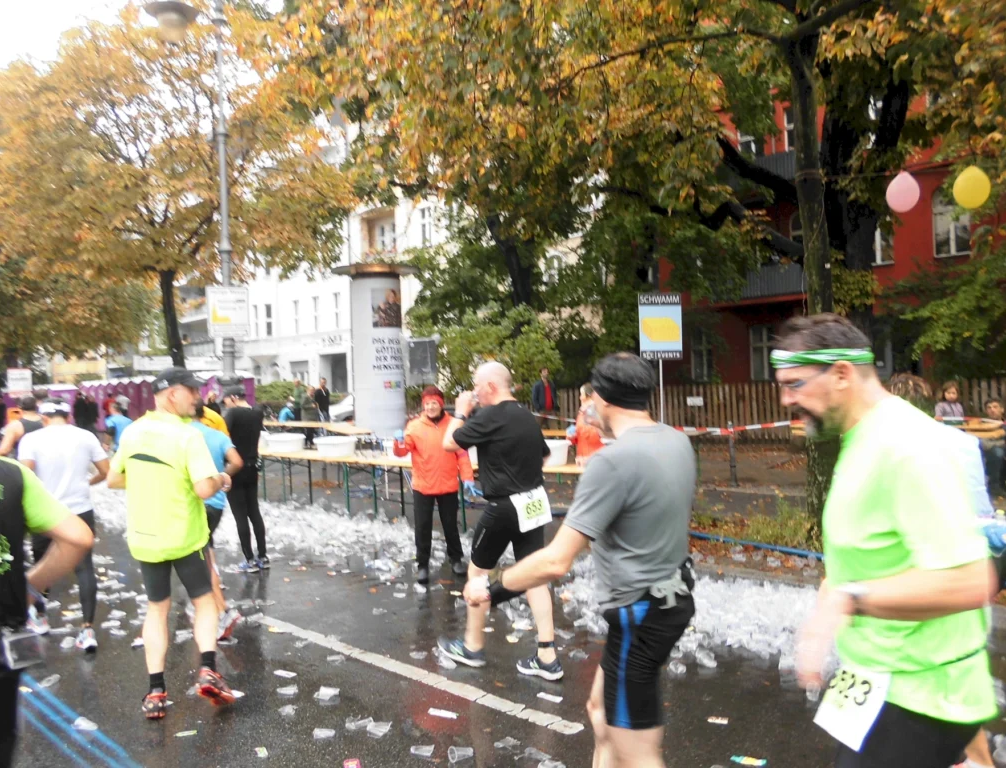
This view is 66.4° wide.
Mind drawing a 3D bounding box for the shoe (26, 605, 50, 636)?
[{"bbox_3d":[-3.324,1.696,5.480,0.290,0.130,0.110,-2,0,43],"label":"shoe"}]

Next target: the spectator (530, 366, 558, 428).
[{"bbox_3d":[0.853,0.534,15.800,0.520,1.790,0.340,-2,0,-20],"label":"spectator"}]

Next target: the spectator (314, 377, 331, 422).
[{"bbox_3d":[-4.741,0.772,20.200,0.500,1.859,0.330,-2,0,-9],"label":"spectator"}]

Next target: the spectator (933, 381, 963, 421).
[{"bbox_3d":[4.987,0.679,8.600,0.360,1.424,0.270,-2,0,30],"label":"spectator"}]

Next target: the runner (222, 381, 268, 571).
[{"bbox_3d":[-2.435,0.876,7.300,0.400,1.724,0.500,-2,0,38],"label":"runner"}]

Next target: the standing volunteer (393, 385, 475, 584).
[{"bbox_3d":[-0.590,0.851,6.620,0.700,1.657,0.480,-2,0,-3],"label":"standing volunteer"}]

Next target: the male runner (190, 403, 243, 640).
[{"bbox_3d":[-2.131,0.875,5.400,0.580,1.700,0.720,-2,0,-43],"label":"male runner"}]

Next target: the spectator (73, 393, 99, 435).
[{"bbox_3d":[-12.185,1.097,22.500,0.520,1.750,0.340,-2,0,15],"label":"spectator"}]

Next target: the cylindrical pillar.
[{"bbox_3d":[-3.035,-0.574,18.600,2.040,4.441,2.040,-2,0,0],"label":"cylindrical pillar"}]

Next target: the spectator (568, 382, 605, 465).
[{"bbox_3d":[1.001,0.791,9.000,0.450,1.594,0.500,-2,0,-40],"label":"spectator"}]

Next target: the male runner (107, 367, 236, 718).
[{"bbox_3d":[-1.754,0.816,4.070,0.620,1.790,0.580,-2,0,-42],"label":"male runner"}]

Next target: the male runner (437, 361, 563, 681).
[{"bbox_3d":[-0.015,0.769,4.520,0.780,1.780,0.530,-2,0,34],"label":"male runner"}]

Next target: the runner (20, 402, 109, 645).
[{"bbox_3d":[-3.000,0.935,5.250,0.600,1.643,0.580,-2,0,-34],"label":"runner"}]

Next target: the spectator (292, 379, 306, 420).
[{"bbox_3d":[-5.717,0.741,21.500,0.500,1.760,0.340,-2,0,10],"label":"spectator"}]

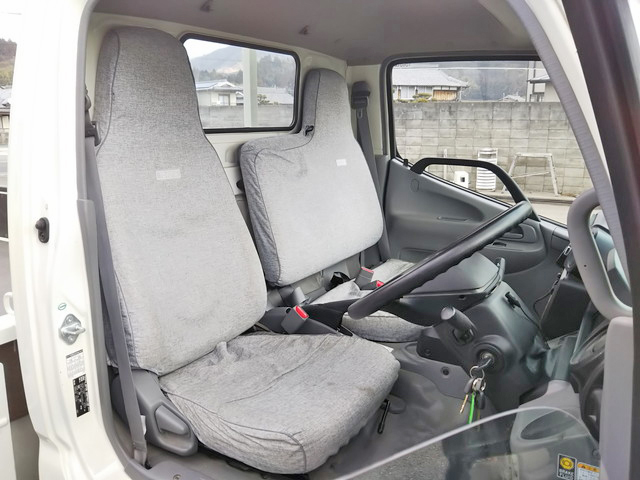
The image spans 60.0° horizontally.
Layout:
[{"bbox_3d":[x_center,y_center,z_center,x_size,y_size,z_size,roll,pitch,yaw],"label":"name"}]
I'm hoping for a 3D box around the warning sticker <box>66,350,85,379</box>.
[{"bbox_3d":[-0.527,0.270,1.198,0.005,0.054,0.042,8,15,30],"label":"warning sticker"}]

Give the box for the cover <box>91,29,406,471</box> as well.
[{"bbox_3d":[-0.193,-0.035,1.352,0.690,0.950,0.520,8,15,30],"label":"cover"}]

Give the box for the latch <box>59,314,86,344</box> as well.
[{"bbox_3d":[-0.515,0.193,1.168,0.032,0.062,0.046,8,15,30],"label":"latch"}]

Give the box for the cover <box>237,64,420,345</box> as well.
[{"bbox_3d":[0.173,-0.172,1.921,0.700,0.865,0.800,8,15,30],"label":"cover"}]

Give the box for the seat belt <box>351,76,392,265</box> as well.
[{"bbox_3d":[0.237,-0.294,2.433,0.250,0.775,0.110,8,15,30],"label":"seat belt"}]

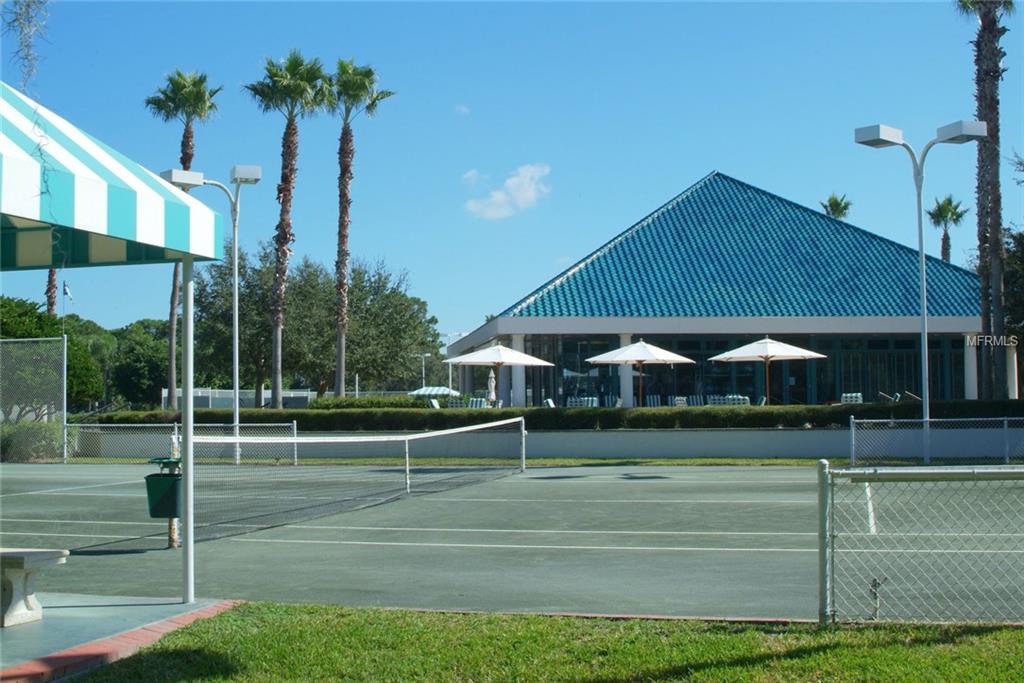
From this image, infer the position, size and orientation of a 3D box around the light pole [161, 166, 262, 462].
[{"bbox_3d":[-6.840,-0.567,28.502,2.650,7.050,1.400,-2,-3,15],"label":"light pole"}]

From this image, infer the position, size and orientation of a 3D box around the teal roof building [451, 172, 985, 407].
[{"bbox_3d":[8.548,-1.904,49.822,20.770,10.367,19.655,0,-3,-8],"label":"teal roof building"}]

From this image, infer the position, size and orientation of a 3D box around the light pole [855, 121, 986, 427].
[{"bbox_3d":[8.273,-0.976,24.107,2.650,7.000,1.400,-2,-3,15],"label":"light pole"}]

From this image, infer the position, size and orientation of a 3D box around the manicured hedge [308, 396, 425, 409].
[{"bbox_3d":[-4.738,2.328,38.934,3.976,1.038,1.000,-2,-3,15],"label":"manicured hedge"}]

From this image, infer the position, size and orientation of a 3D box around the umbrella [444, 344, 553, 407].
[{"bbox_3d":[-0.380,1.307,34.982,3.250,2.529,3.250,-1,-3,-1],"label":"umbrella"}]

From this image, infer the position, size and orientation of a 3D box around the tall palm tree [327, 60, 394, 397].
[{"bbox_3d":[-5.855,-3.911,46.794,2.608,14.399,2.608,0,-3,-7],"label":"tall palm tree"}]

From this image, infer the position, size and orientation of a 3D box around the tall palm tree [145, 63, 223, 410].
[{"bbox_3d":[-13.160,-3.753,47.792,3.101,14.378,3.101,0,-3,-15],"label":"tall palm tree"}]

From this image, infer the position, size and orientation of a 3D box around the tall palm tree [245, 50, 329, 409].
[{"bbox_3d":[-8.515,-3.951,45.296,3.164,14.379,3.164,0,-3,-11],"label":"tall palm tree"}]

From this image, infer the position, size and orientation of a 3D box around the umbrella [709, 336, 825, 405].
[{"bbox_3d":[7.121,1.114,33.285,3.250,2.538,3.250,-1,-3,12],"label":"umbrella"}]

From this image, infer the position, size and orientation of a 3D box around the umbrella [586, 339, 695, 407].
[{"bbox_3d":[3.743,1.204,34.584,3.200,2.587,3.200,-1,-3,6],"label":"umbrella"}]

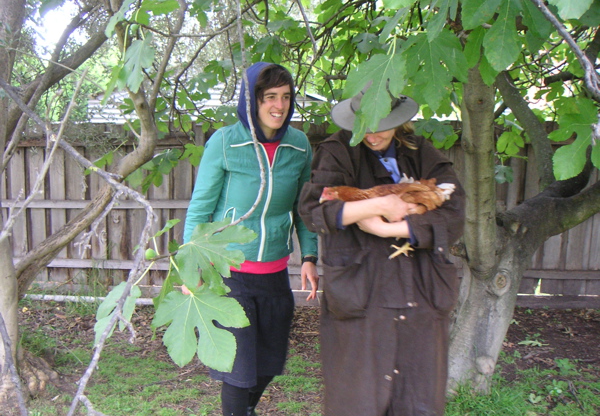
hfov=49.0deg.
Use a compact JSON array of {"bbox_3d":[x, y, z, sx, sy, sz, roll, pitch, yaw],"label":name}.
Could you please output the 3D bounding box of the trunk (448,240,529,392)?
[{"bbox_3d":[1.008,0.593,3.600,0.420,0.840,0.380,2,8,6],"label":"trunk"}]

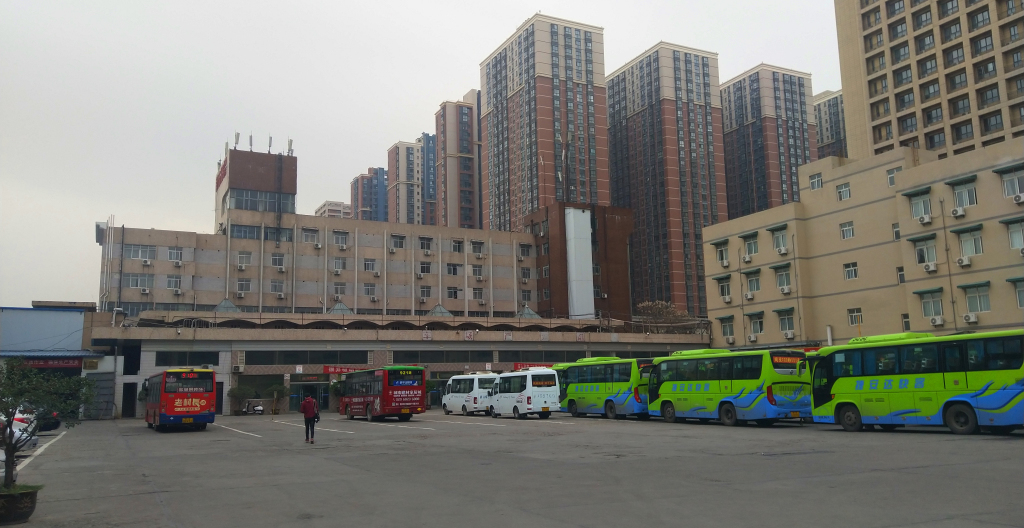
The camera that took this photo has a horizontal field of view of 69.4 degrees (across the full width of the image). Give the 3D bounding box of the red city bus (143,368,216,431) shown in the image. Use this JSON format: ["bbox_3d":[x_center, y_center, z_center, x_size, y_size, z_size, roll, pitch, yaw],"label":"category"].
[{"bbox_3d":[-18.905,7.661,41.909,2.500,3.070,10.400,4,-10,-29],"label":"red city bus"}]

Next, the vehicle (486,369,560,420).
[{"bbox_3d":[0.678,7.820,44.114,2.000,2.680,5.900,3,-10,-22],"label":"vehicle"}]

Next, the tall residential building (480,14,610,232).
[{"bbox_3d":[9.156,-14.447,206.948,21.430,97.290,34.640,3,-10,-27],"label":"tall residential building"}]

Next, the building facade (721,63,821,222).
[{"bbox_3d":[79.096,-9.560,237.526,20.000,98.000,34.500,4,-11,-27],"label":"building facade"}]

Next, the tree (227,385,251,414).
[{"bbox_3d":[-19.635,9.802,53.154,1.900,2.180,1.900,3,-10,-28],"label":"tree"}]

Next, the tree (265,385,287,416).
[{"bbox_3d":[-19.532,11.325,61.858,2.000,2.500,2.000,-1,-10,0],"label":"tree"}]

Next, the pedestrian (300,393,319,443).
[{"bbox_3d":[-7.059,5.408,25.921,0.560,1.710,0.380,1,-10,-14],"label":"pedestrian"}]

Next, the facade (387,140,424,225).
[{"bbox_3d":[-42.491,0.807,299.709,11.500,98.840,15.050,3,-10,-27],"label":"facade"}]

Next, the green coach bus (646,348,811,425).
[{"bbox_3d":[9.513,5.565,33.545,2.450,3.250,8.300,3,-10,-24],"label":"green coach bus"}]

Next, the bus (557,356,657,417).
[{"bbox_3d":[5.646,7.095,42.140,2.450,3.250,8.300,3,-11,-25],"label":"bus"}]

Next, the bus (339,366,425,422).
[{"bbox_3d":[-8.354,8.233,46.483,2.500,3.070,10.200,3,-10,-26],"label":"bus"}]

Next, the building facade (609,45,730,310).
[{"bbox_3d":[47.666,-13.028,223.293,21.630,97.770,28.420,3,-10,-26],"label":"building facade"}]

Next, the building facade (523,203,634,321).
[{"bbox_3d":[10.198,5.643,108.626,12.600,26.640,10.200,3,-10,-27],"label":"building facade"}]

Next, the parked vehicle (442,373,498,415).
[{"bbox_3d":[-2.747,9.059,51.034,2.000,2.680,5.900,4,-11,-27],"label":"parked vehicle"}]

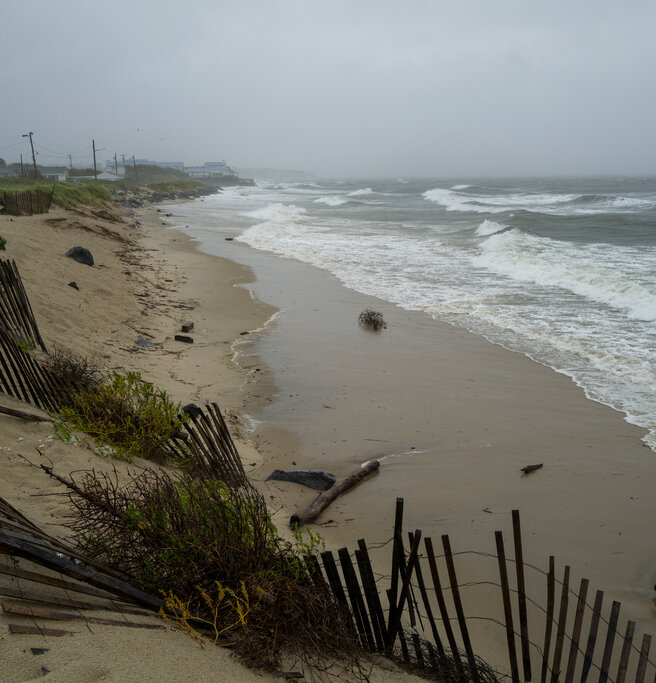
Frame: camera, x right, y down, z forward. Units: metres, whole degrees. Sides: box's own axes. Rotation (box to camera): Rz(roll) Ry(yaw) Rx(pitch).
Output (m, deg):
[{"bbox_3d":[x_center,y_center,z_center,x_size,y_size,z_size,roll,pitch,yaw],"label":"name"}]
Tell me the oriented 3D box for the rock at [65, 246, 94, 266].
[{"bbox_3d":[-8.179,-2.807,26.300,0.950,0.580,0.750,-4,12,-17],"label":"rock"}]

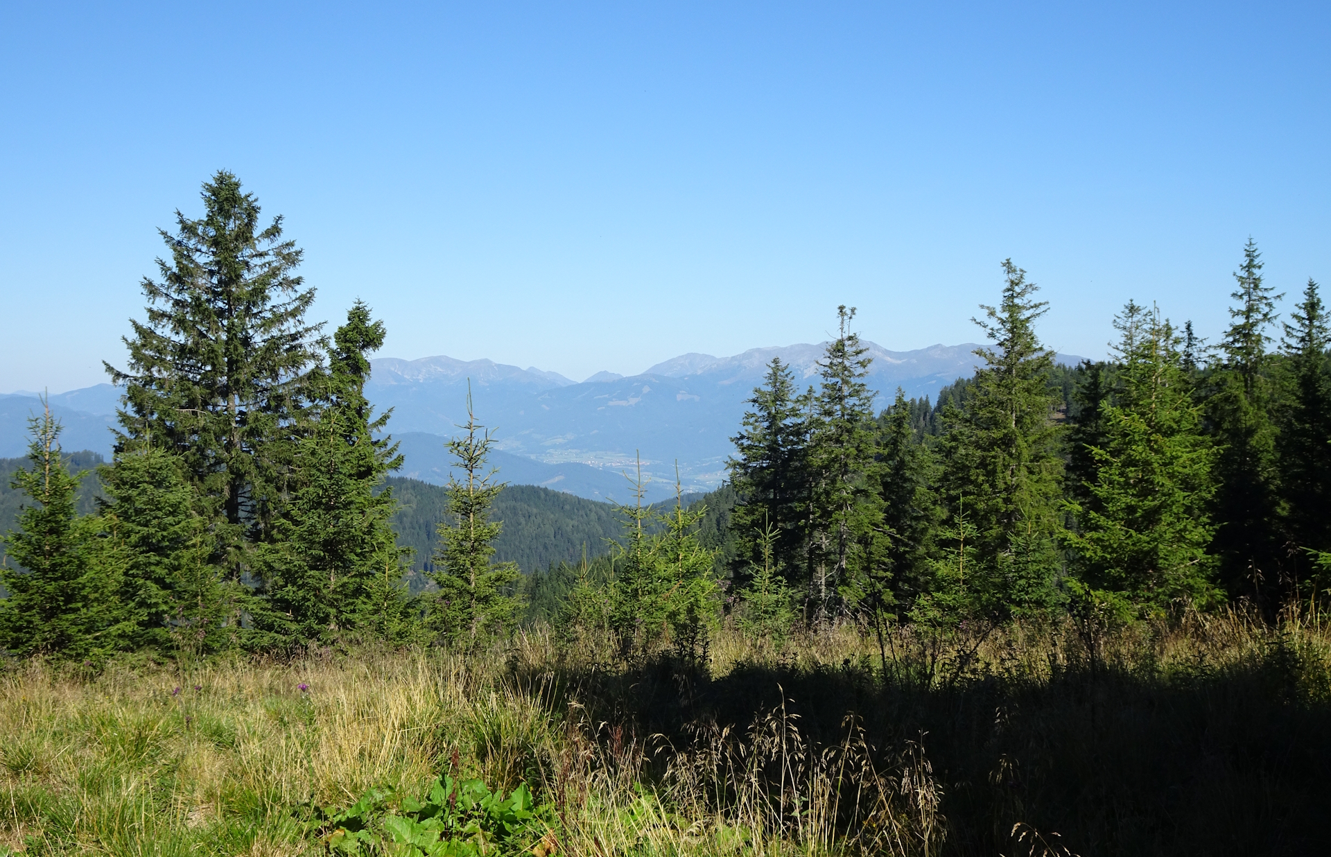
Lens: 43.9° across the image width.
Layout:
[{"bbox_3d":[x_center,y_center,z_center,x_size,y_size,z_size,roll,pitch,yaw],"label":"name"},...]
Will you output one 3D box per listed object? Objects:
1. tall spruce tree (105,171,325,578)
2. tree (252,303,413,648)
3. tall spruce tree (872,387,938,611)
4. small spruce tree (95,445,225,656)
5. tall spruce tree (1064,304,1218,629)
[{"bbox_3d":[-6.092,-0.304,22.405,2.987,6.341,2.987,0,2,-15],"label":"tall spruce tree"},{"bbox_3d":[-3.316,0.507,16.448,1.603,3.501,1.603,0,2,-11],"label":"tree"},{"bbox_3d":[3.656,1.204,24.946,1.192,3.647,1.192,0,2,8],"label":"tall spruce tree"},{"bbox_3d":[-4.599,1.136,14.971,1.168,1.964,1.168,-1,2,-17],"label":"small spruce tree"},{"bbox_3d":[5.035,0.461,17.447,1.624,3.538,1.624,0,2,16],"label":"tall spruce tree"}]

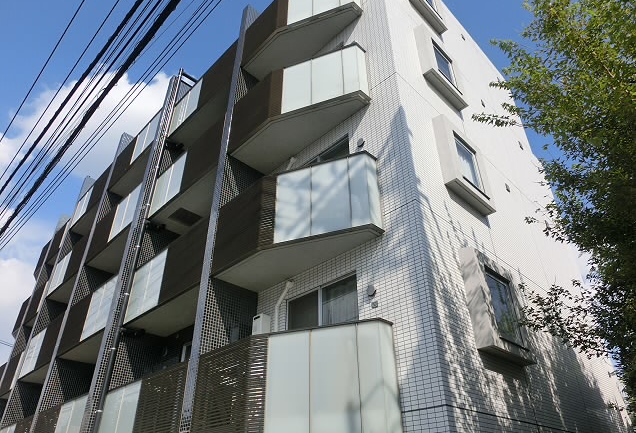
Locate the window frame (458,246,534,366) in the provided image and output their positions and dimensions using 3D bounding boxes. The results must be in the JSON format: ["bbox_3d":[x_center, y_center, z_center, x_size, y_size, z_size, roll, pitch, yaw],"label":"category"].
[{"bbox_3d":[2.646,1.339,6.512,1.390,1.490,0.230,28,-42,-36],"label":"window frame"}]

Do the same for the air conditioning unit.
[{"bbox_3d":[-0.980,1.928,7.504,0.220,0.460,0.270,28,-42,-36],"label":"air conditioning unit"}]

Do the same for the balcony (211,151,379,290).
[{"bbox_3d":[-0.431,0.060,7.340,1.040,1.430,2.960,28,-42,-36],"label":"balcony"}]

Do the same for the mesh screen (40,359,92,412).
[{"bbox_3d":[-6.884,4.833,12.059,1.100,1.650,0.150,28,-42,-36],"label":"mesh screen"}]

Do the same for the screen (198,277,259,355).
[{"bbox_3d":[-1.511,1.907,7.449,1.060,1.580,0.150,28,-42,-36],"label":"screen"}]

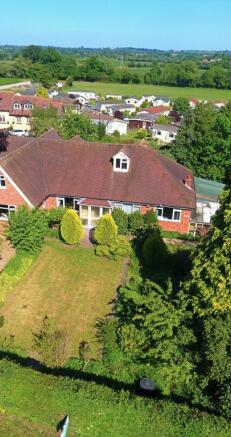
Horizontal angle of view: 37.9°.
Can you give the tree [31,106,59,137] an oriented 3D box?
[{"bbox_3d":[-11.232,-14.588,53.834,4.700,6.600,4.600,1,27,0],"label":"tree"}]

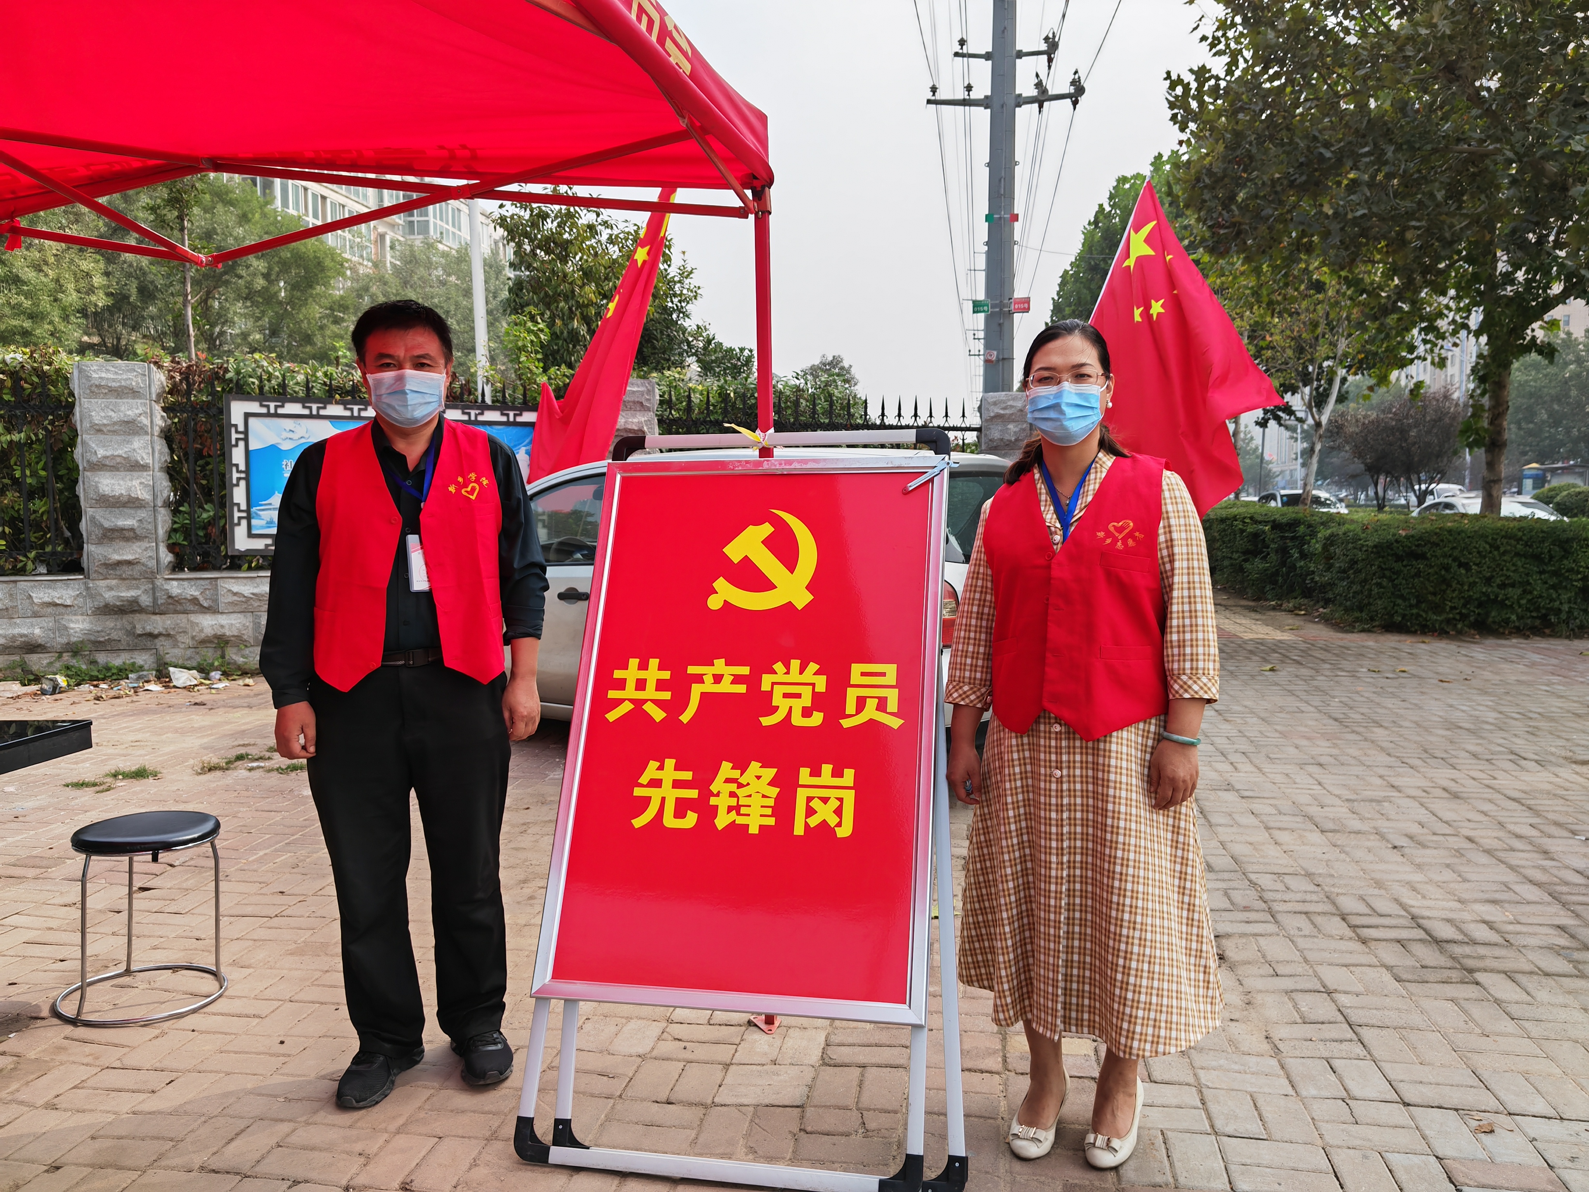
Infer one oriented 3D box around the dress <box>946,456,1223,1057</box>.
[{"bbox_3d":[0.580,0.301,2.480,0.530,1.140,0.390,2,5,22],"label":"dress"}]

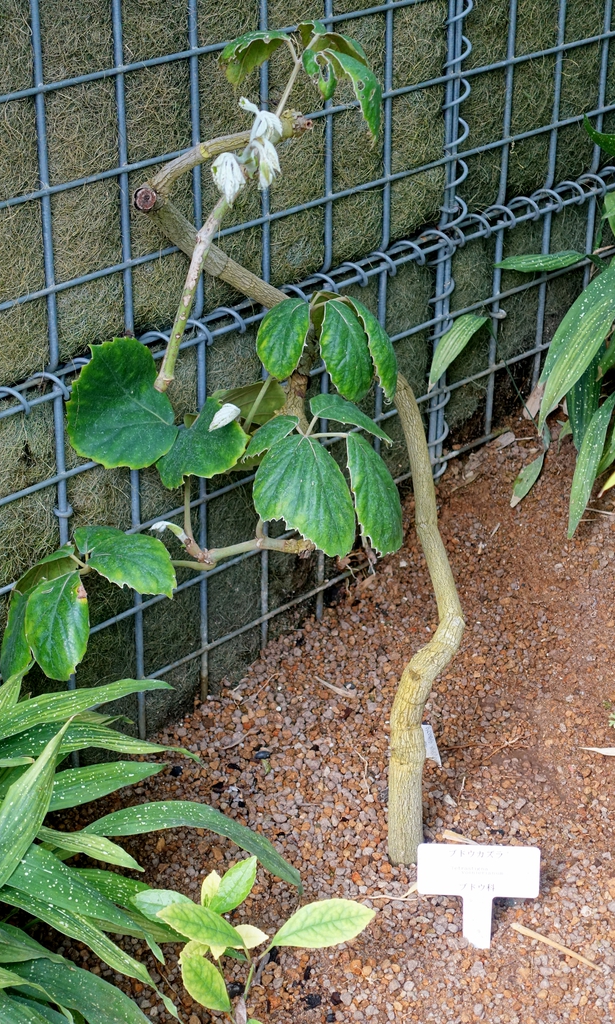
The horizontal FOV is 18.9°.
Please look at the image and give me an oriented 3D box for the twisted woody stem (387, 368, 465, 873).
[{"bbox_3d":[0.114,0.122,1.883,0.080,0.520,0.100,0,28,0],"label":"twisted woody stem"}]

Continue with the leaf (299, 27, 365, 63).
[{"bbox_3d":[0.022,-0.397,1.570,0.055,0.030,0.042,-8,28,-15],"label":"leaf"}]

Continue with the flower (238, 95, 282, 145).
[{"bbox_3d":[-0.042,-0.351,1.660,0.038,0.042,0.030,0,28,0],"label":"flower"}]

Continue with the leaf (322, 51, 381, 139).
[{"bbox_3d":[0.036,-0.344,1.520,0.034,0.074,0.034,-23,-3,-34],"label":"leaf"}]

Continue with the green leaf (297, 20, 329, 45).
[{"bbox_3d":[0.004,-0.430,1.660,0.032,0.024,0.035,0,28,0],"label":"green leaf"}]

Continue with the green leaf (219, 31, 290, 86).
[{"bbox_3d":[-0.044,-0.376,1.530,0.057,0.038,0.042,22,18,12],"label":"green leaf"}]

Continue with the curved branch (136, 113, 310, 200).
[{"bbox_3d":[-0.071,-0.301,1.558,0.142,0.058,0.035,-5,28,-11],"label":"curved branch"}]

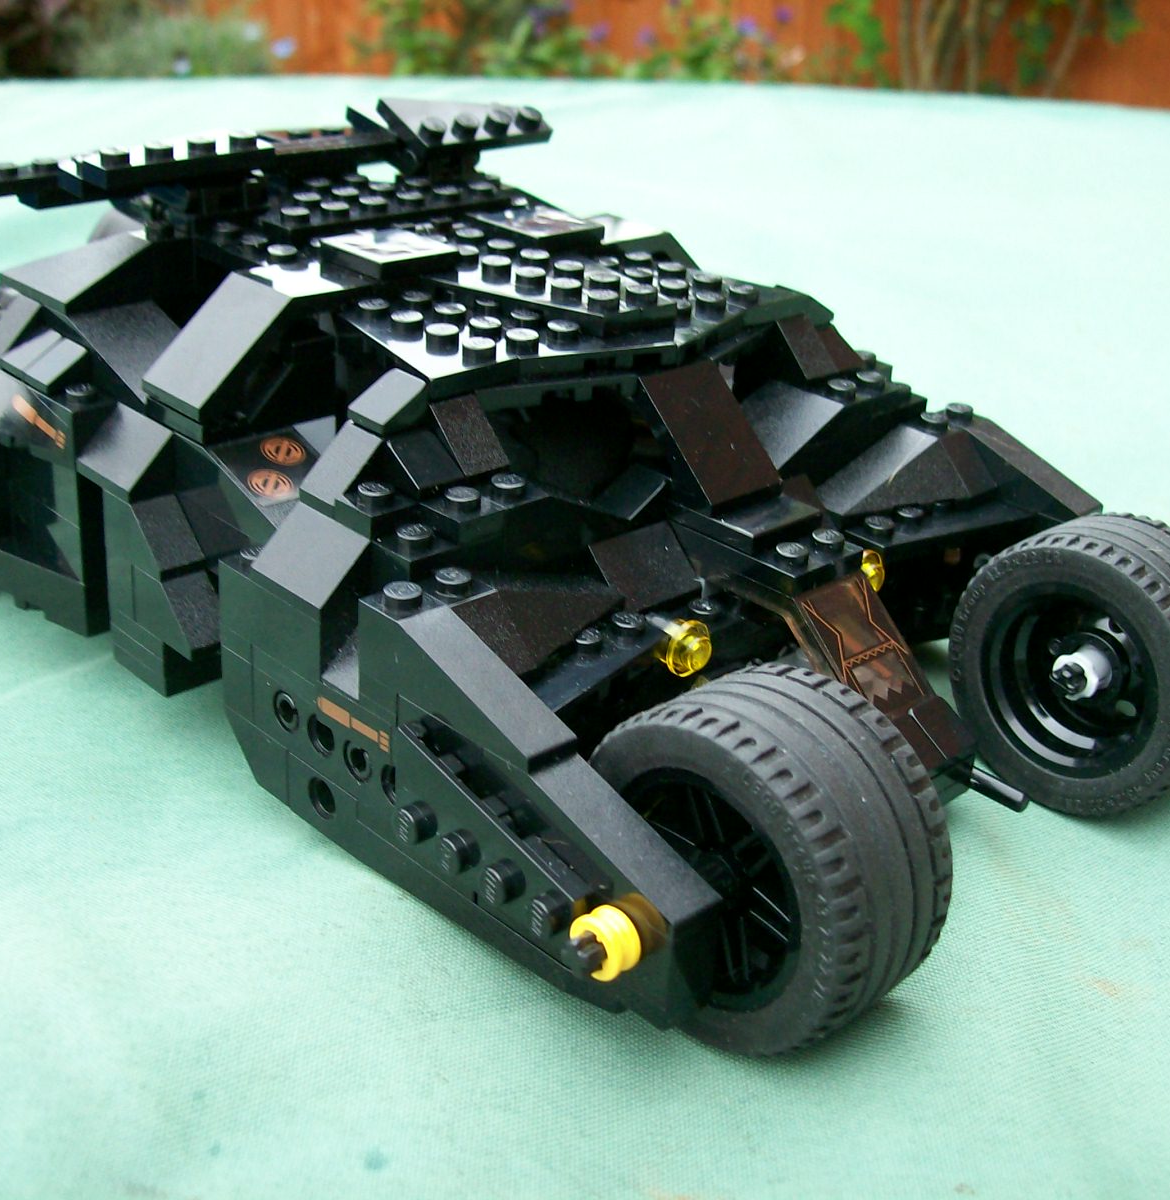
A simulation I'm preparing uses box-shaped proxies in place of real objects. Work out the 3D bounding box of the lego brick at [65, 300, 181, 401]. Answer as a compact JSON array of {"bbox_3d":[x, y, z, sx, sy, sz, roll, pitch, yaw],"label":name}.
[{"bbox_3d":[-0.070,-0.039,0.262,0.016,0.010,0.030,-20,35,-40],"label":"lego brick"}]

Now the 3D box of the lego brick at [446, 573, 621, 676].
[{"bbox_3d":[-0.006,0.001,0.222,0.032,0.010,0.016,-20,35,-41],"label":"lego brick"}]

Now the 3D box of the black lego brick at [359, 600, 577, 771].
[{"bbox_3d":[-0.015,0.009,0.204,0.008,0.010,0.032,-20,35,-41],"label":"black lego brick"}]

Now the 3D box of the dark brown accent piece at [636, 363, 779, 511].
[{"bbox_3d":[0.018,-0.024,0.243,0.016,0.016,0.017,-20,35,-40],"label":"dark brown accent piece"}]

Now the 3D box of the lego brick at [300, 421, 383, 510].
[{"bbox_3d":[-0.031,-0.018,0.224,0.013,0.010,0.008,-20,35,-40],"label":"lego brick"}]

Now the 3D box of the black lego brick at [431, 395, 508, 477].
[{"bbox_3d":[-0.019,-0.023,0.232,0.008,0.010,0.016,-20,35,-41],"label":"black lego brick"}]

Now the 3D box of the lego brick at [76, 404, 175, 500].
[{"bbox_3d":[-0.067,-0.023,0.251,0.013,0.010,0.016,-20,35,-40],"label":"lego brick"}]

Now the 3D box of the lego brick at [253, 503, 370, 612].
[{"bbox_3d":[-0.034,-0.007,0.225,0.016,0.010,0.016,-20,35,-41],"label":"lego brick"}]

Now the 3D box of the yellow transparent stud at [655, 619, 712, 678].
[{"bbox_3d":[0.014,0.007,0.228,0.008,0.008,0.005,-20,35,-40],"label":"yellow transparent stud"}]

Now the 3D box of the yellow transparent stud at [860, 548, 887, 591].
[{"bbox_3d":[0.044,-0.004,0.254,0.008,0.008,0.005,-20,35,-40],"label":"yellow transparent stud"}]

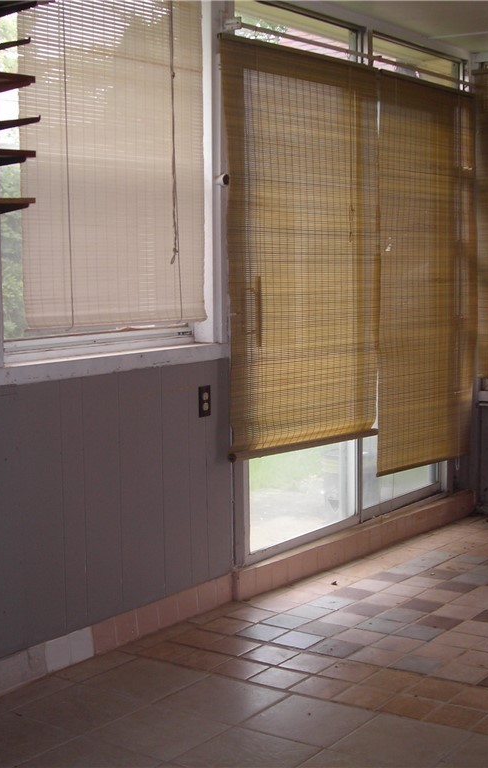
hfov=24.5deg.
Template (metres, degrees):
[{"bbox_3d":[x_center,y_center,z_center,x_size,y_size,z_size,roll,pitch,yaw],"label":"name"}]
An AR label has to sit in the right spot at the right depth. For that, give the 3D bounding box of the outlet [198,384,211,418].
[{"bbox_3d":[-0.148,0.067,4.233,0.009,0.115,0.070,5,8,37],"label":"outlet"}]

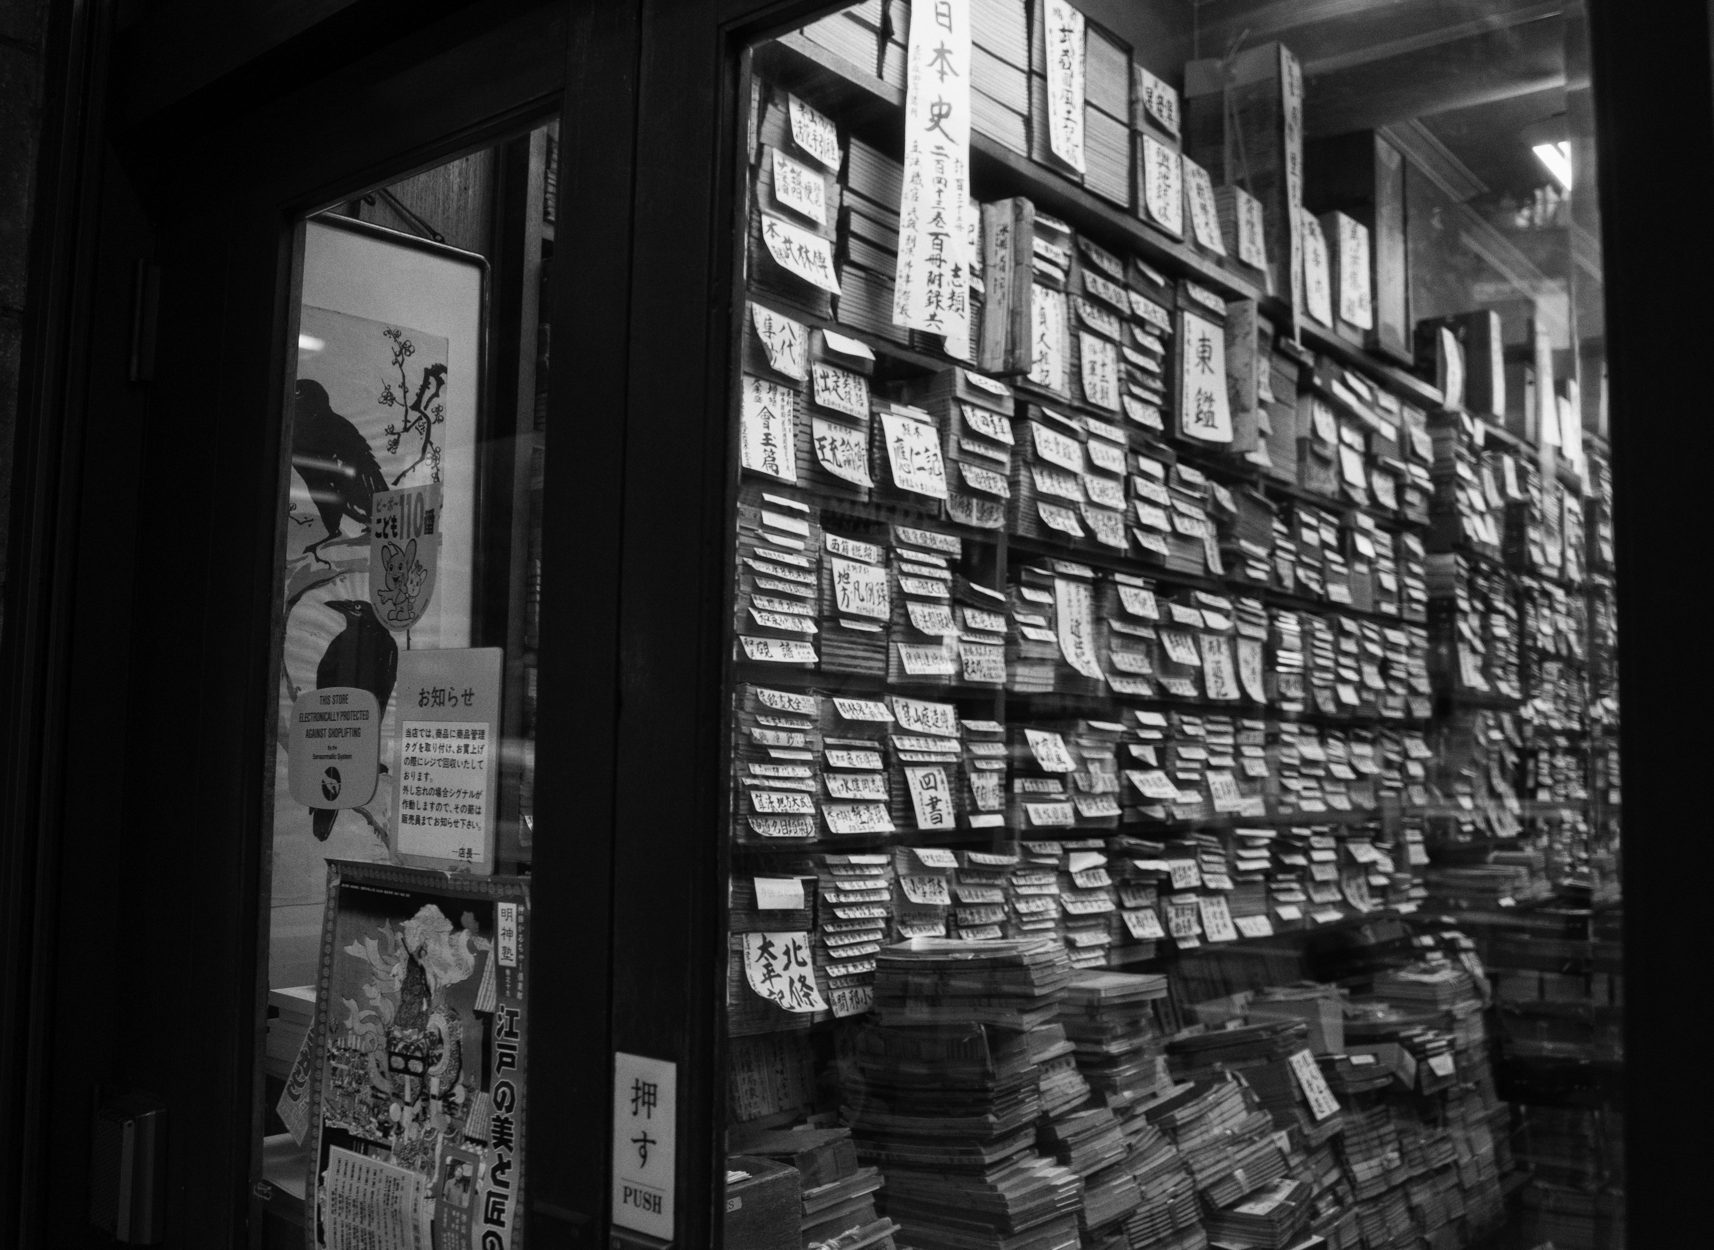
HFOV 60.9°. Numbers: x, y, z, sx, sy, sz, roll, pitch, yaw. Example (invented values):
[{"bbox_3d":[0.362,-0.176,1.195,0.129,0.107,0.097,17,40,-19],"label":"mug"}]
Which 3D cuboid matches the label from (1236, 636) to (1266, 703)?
[{"bbox_3d":[0.901,0.105,3.311,0.018,0.143,0.108,-12,-12,40],"label":"label"}]

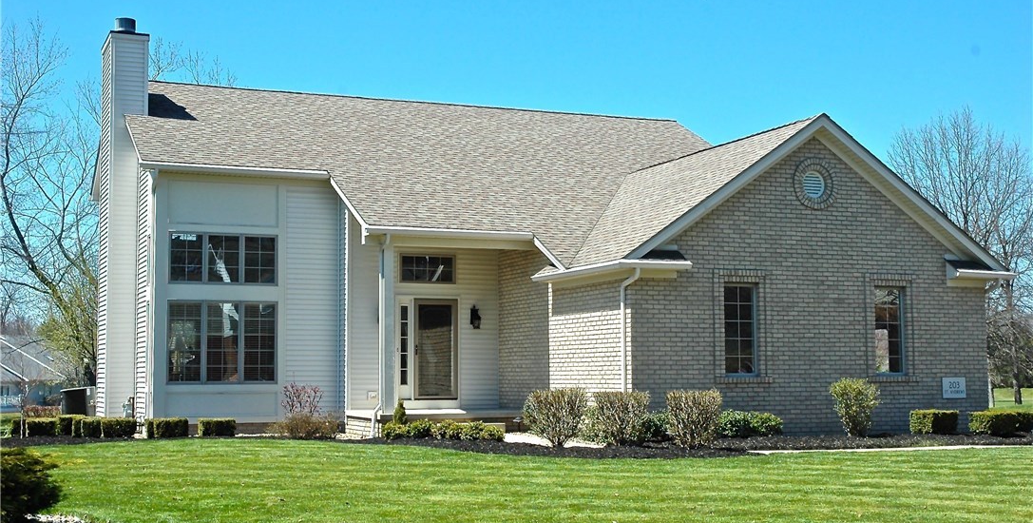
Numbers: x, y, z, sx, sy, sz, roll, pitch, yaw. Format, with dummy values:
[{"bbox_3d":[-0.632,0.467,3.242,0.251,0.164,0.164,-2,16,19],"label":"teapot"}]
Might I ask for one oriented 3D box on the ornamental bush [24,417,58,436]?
[{"bbox_3d":[-9.229,3.193,25.551,0.589,0.334,0.550,2,-5,-23],"label":"ornamental bush"}]

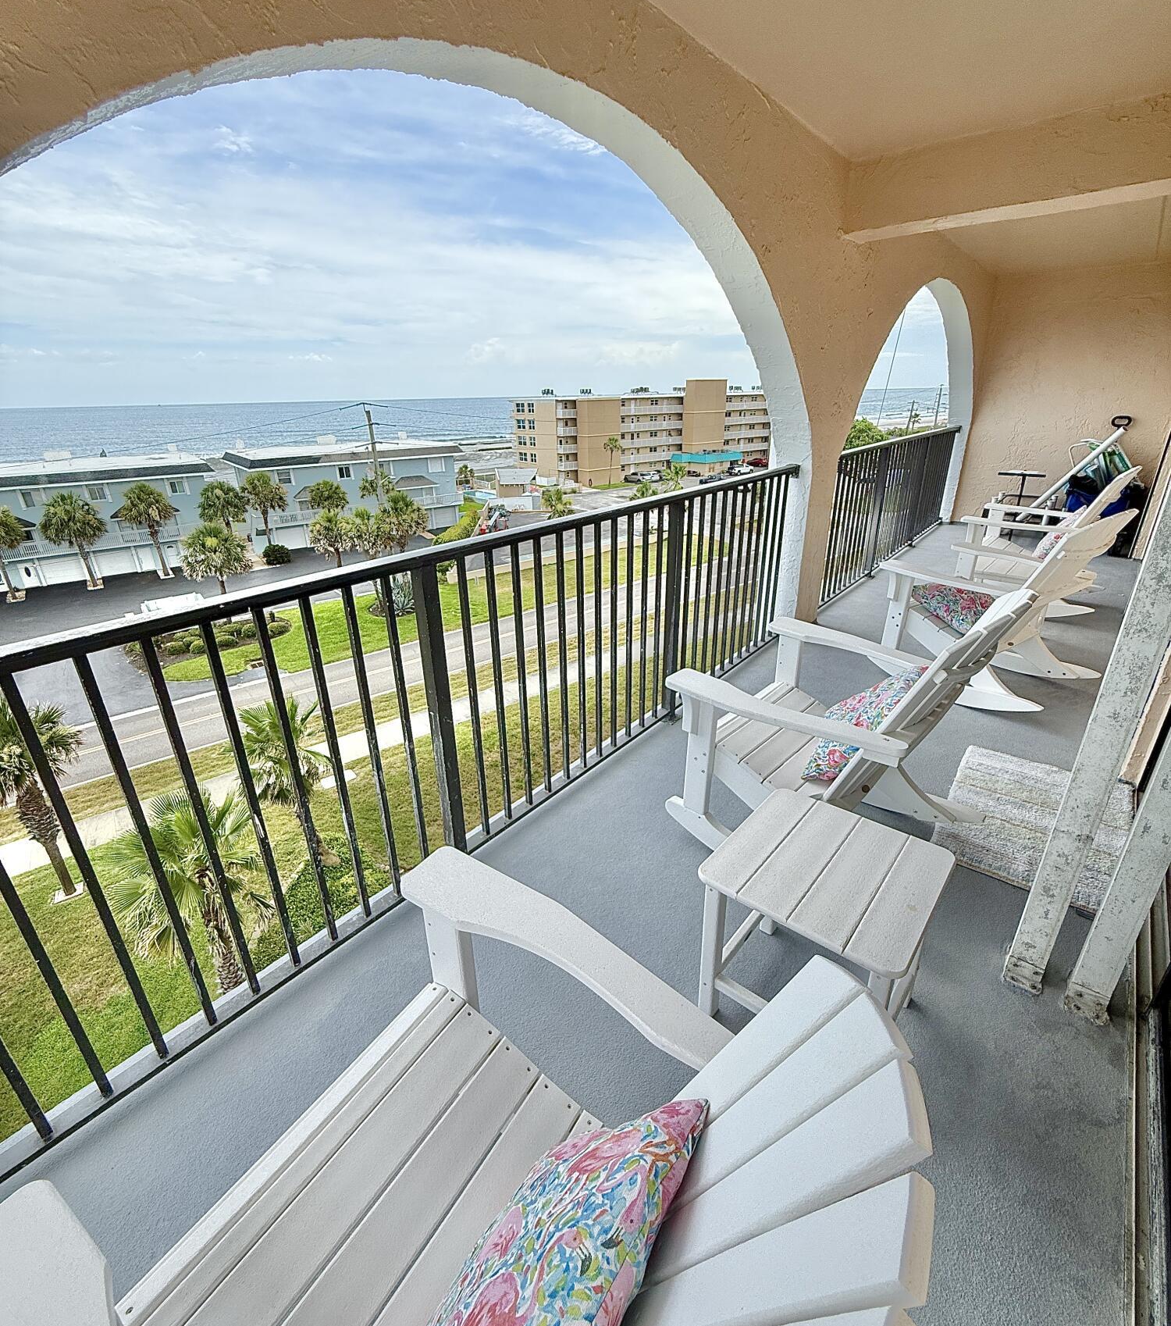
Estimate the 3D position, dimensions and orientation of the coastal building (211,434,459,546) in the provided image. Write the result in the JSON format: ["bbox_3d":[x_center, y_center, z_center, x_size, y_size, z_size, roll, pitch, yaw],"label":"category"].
[{"bbox_3d":[-29.124,-21.387,76.877,24.500,9.900,17.000,-18,28,-34],"label":"coastal building"}]

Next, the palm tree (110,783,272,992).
[{"bbox_3d":[-8.973,6.049,15.175,3.700,6.600,3.700,-18,28,-34],"label":"palm tree"}]

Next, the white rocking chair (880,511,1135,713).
[{"bbox_3d":[2.142,-0.358,3.276,0.790,0.985,0.925,-16,27,-31],"label":"white rocking chair"}]

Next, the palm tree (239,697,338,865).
[{"bbox_3d":[-9.065,4.080,20.096,3.100,6.400,3.100,-18,28,-34],"label":"palm tree"}]

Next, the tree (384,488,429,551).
[{"bbox_3d":[-13.381,-8.304,47.177,3.600,8.300,3.600,-18,28,-34],"label":"tree"}]

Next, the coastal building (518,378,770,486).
[{"bbox_3d":[16.427,-47.365,127.434,63.000,16.600,15.500,-17,28,-33],"label":"coastal building"}]

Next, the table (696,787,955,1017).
[{"bbox_3d":[0.578,0.680,1.577,0.455,0.457,0.455,18,29,38],"label":"table"}]

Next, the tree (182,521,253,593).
[{"bbox_3d":[-25.436,-6.106,43.871,4.800,7.300,4.800,-18,28,-34],"label":"tree"}]

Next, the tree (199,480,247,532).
[{"bbox_3d":[-35.505,-13.885,62.532,4.700,7.500,4.700,-18,28,-34],"label":"tree"}]

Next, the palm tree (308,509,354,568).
[{"bbox_3d":[-18.467,-7.625,46.984,3.400,7.400,3.400,-18,28,-34],"label":"palm tree"}]

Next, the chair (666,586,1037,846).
[{"bbox_3d":[0.850,0.160,2.116,0.925,0.985,0.790,19,30,39],"label":"chair"}]

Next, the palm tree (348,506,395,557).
[{"bbox_3d":[-15.569,-7.740,46.853,3.600,7.600,3.600,-18,28,-34],"label":"palm tree"}]

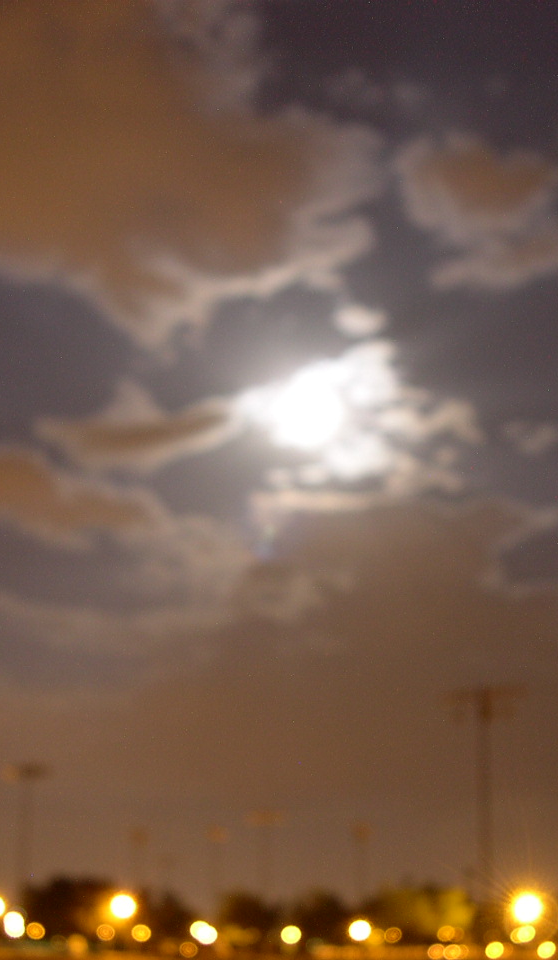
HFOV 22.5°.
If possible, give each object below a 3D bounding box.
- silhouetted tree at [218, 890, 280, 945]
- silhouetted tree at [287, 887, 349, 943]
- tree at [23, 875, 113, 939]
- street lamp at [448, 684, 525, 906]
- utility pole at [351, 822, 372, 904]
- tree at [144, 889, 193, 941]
[{"bbox_3d":[-3.437,49.047,157.545,6.730,5.150,6.730,0,-18,-1],"label":"silhouetted tree"},{"bbox_3d":[4.453,48.944,157.578,6.730,5.370,6.730,0,-18,1],"label":"silhouetted tree"},{"bbox_3d":[-22.356,45.341,148.231,9.070,6.560,9.070,3,-18,-8],"label":"tree"},{"bbox_3d":[15.490,24.378,102.084,4.800,18.500,1.000,0,-18,0],"label":"street lamp"},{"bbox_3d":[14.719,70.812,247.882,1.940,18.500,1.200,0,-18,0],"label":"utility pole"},{"bbox_3d":[-12.456,48.944,157.578,5.610,5.370,5.610,1,-18,-4],"label":"tree"}]

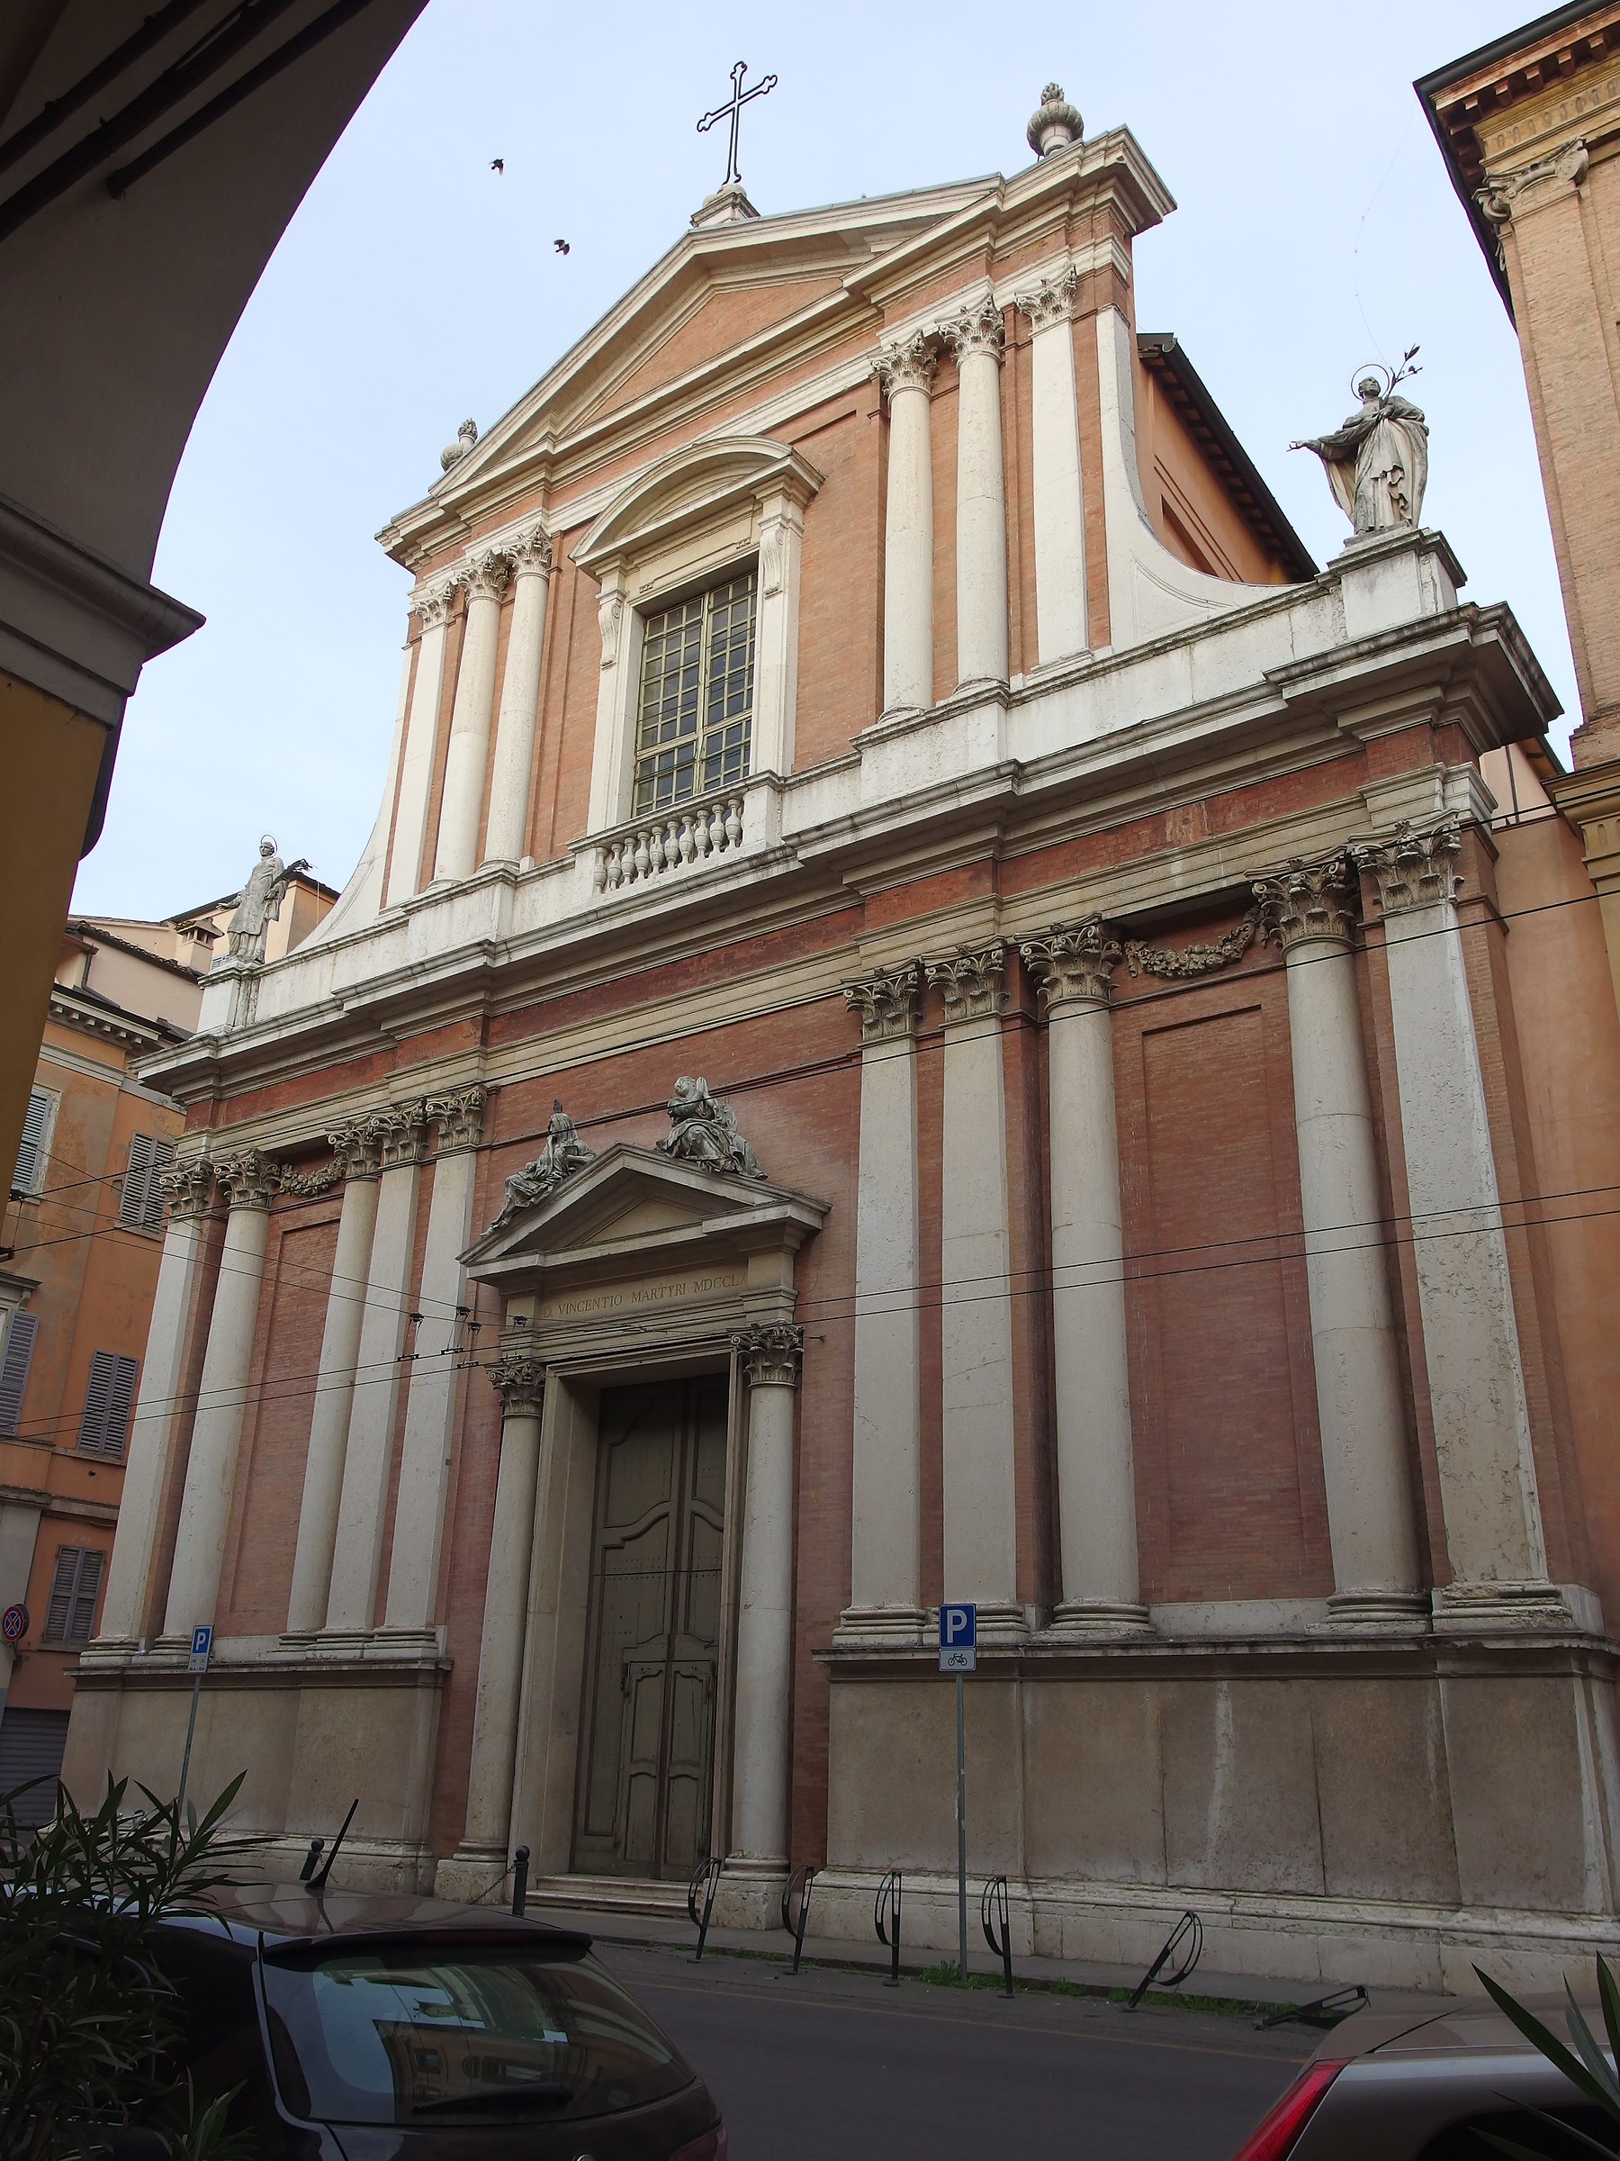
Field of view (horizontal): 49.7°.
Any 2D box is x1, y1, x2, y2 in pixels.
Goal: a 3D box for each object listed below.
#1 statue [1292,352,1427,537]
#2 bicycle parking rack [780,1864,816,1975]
[{"bbox_3d":[6.929,-7.870,21.911,1.435,2.709,0.840,-14,-26,33],"label":"statue"},{"bbox_3d":[-0.118,7.495,15.614,0.220,0.880,0.420,-14,-26,33],"label":"bicycle parking rack"}]

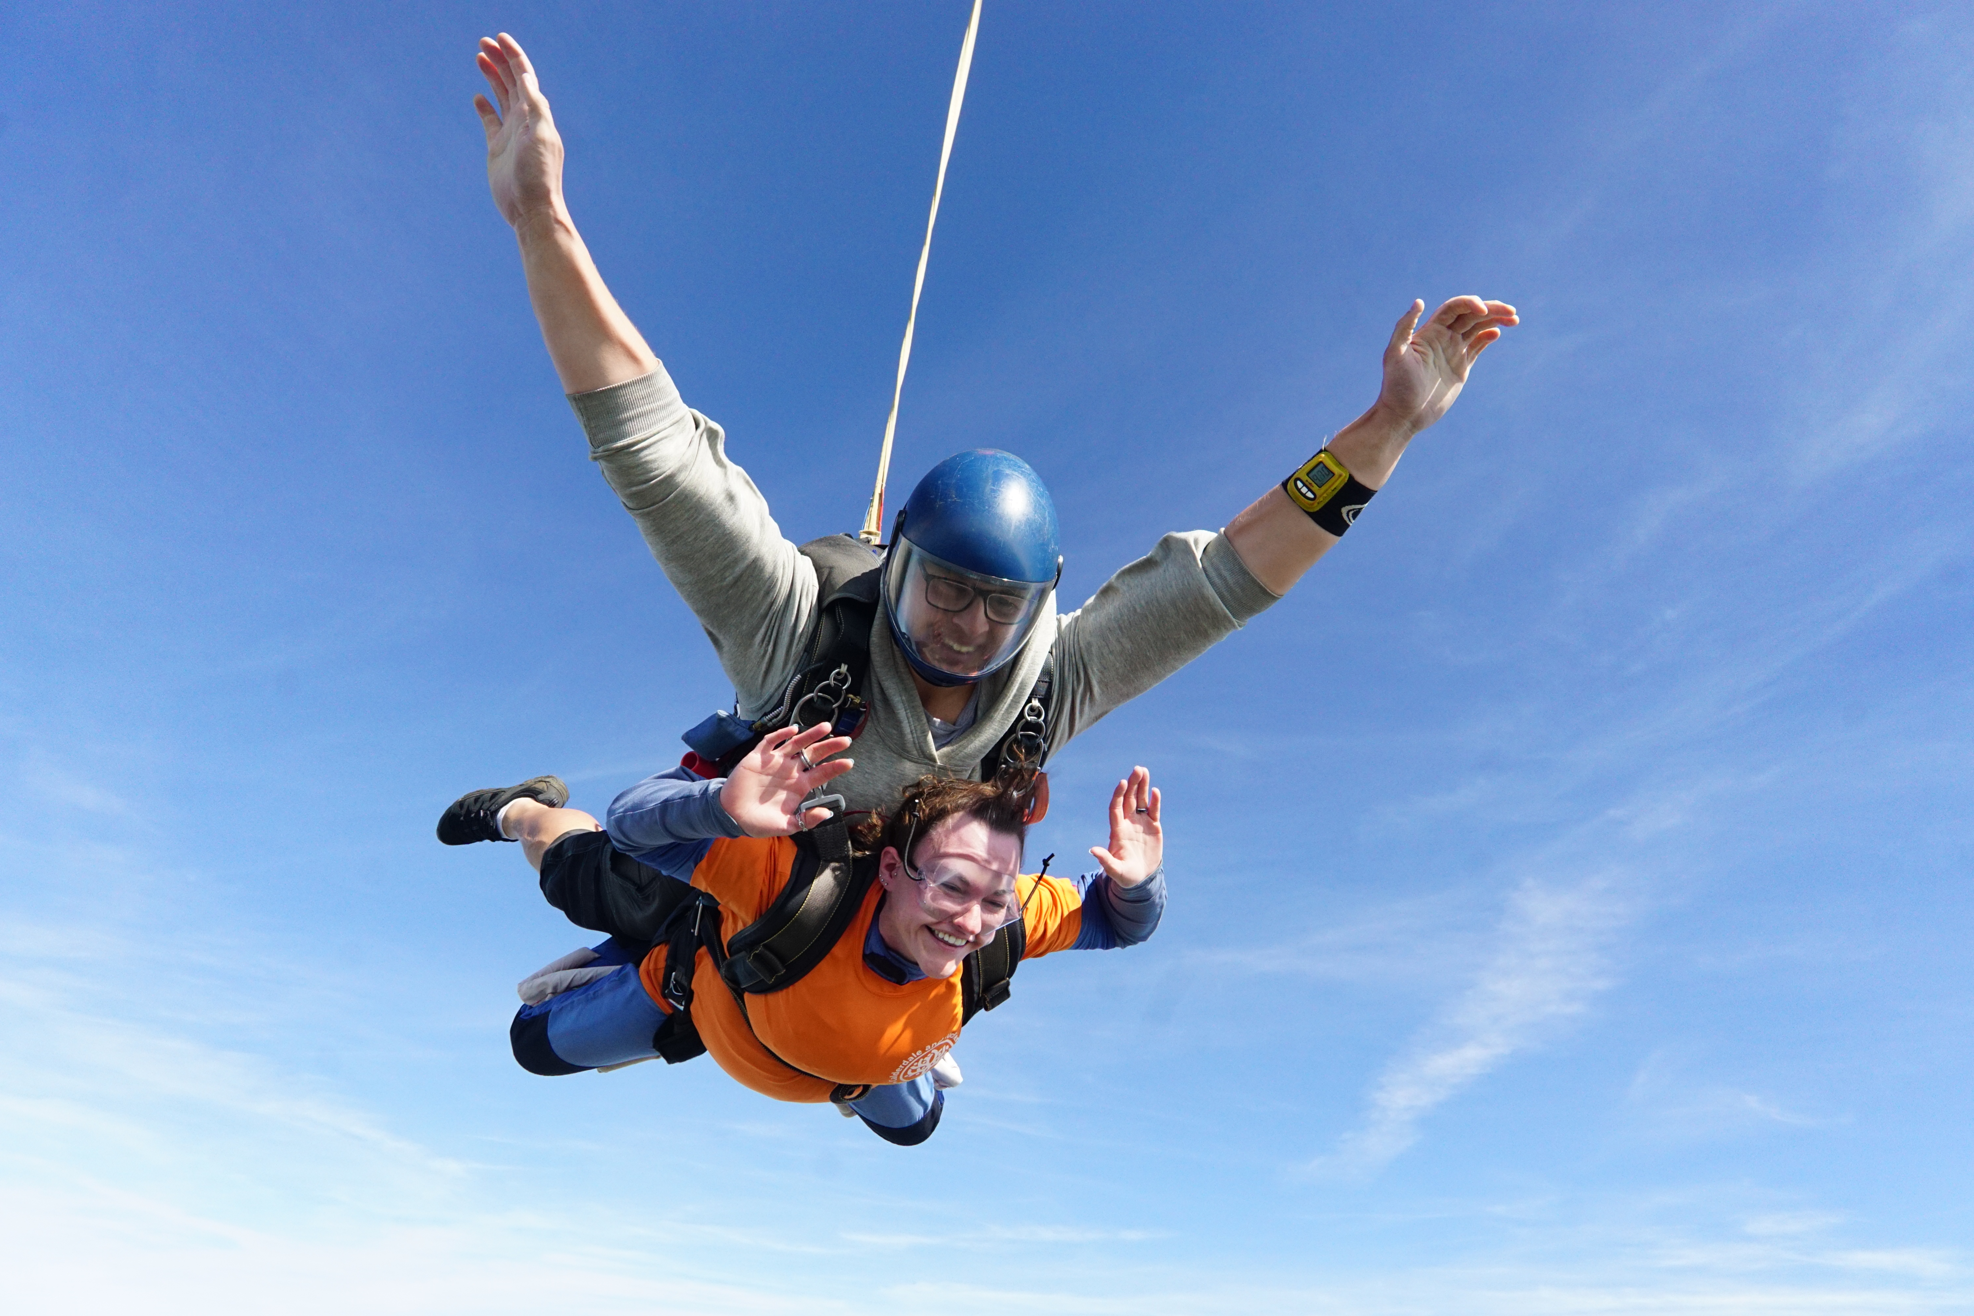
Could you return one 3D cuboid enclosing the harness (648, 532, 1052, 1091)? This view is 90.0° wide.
[{"bbox_3d":[-0.250,0.265,1.580,0.480,0.620,0.680,11,-34,-27],"label":"harness"}]

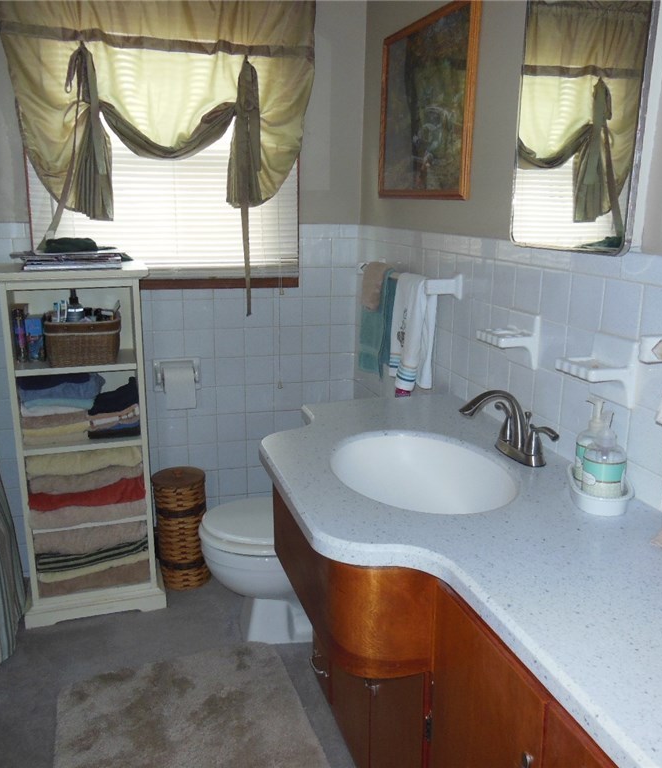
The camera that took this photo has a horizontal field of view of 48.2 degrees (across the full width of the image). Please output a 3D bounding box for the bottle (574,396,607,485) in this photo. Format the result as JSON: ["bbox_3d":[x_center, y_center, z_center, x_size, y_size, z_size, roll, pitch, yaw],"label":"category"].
[{"bbox_3d":[0.497,0.105,1.378,0.073,0.163,0.072,0,14,-4],"label":"bottle"}]

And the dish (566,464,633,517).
[{"bbox_3d":[0.490,0.190,1.350,0.107,0.037,0.187,4,14,12],"label":"dish"}]

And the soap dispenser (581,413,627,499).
[{"bbox_3d":[0.485,0.123,1.310,0.073,0.161,0.072,-6,15,-25],"label":"soap dispenser"}]

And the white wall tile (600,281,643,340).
[{"bbox_3d":[0.543,-0.136,1.377,0.010,0.108,0.108,-3,14,-16],"label":"white wall tile"}]

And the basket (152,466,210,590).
[{"bbox_3d":[-0.539,0.521,2.680,0.185,0.405,0.185,-3,14,-16],"label":"basket"}]

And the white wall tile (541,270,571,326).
[{"bbox_3d":[0.479,-0.186,1.569,0.009,0.108,0.108,-3,14,-16],"label":"white wall tile"}]

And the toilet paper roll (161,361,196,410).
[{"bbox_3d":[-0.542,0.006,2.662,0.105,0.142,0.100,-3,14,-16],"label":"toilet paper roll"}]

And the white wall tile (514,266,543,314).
[{"bbox_3d":[0.448,-0.212,1.671,0.009,0.108,0.108,-3,14,-16],"label":"white wall tile"}]

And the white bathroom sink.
[{"bbox_3d":[0.183,0.236,1.512,0.365,0.150,0.495,-3,14,-16],"label":"white bathroom sink"}]

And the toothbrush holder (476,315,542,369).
[{"bbox_3d":[0.396,-0.102,1.687,0.097,0.120,0.130,-3,14,-16],"label":"toothbrush holder"}]

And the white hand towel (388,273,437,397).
[{"bbox_3d":[0.227,-0.150,2.111,0.085,0.305,0.215,-3,14,-16],"label":"white hand towel"}]

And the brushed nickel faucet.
[{"bbox_3d":[0.346,0.085,1.542,0.178,0.146,0.200,-3,14,-16],"label":"brushed nickel faucet"}]

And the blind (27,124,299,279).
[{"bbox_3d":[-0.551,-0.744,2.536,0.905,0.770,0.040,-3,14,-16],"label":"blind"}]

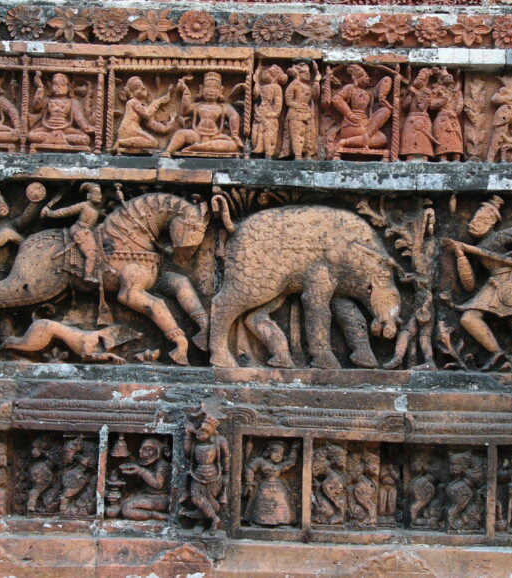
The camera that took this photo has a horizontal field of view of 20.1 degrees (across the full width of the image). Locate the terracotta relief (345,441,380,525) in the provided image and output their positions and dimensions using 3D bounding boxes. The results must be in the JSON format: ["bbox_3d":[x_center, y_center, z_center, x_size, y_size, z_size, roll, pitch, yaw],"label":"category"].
[{"bbox_3d":[0.205,0.376,2.786,0.062,0.157,0.045,1,-2,2],"label":"terracotta relief"}]

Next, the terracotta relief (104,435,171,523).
[{"bbox_3d":[-0.226,0.365,2.794,0.120,0.163,0.055,1,-2,2],"label":"terracotta relief"}]

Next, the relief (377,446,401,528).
[{"bbox_3d":[0.257,0.381,2.784,0.042,0.153,0.045,1,-2,2],"label":"relief"}]

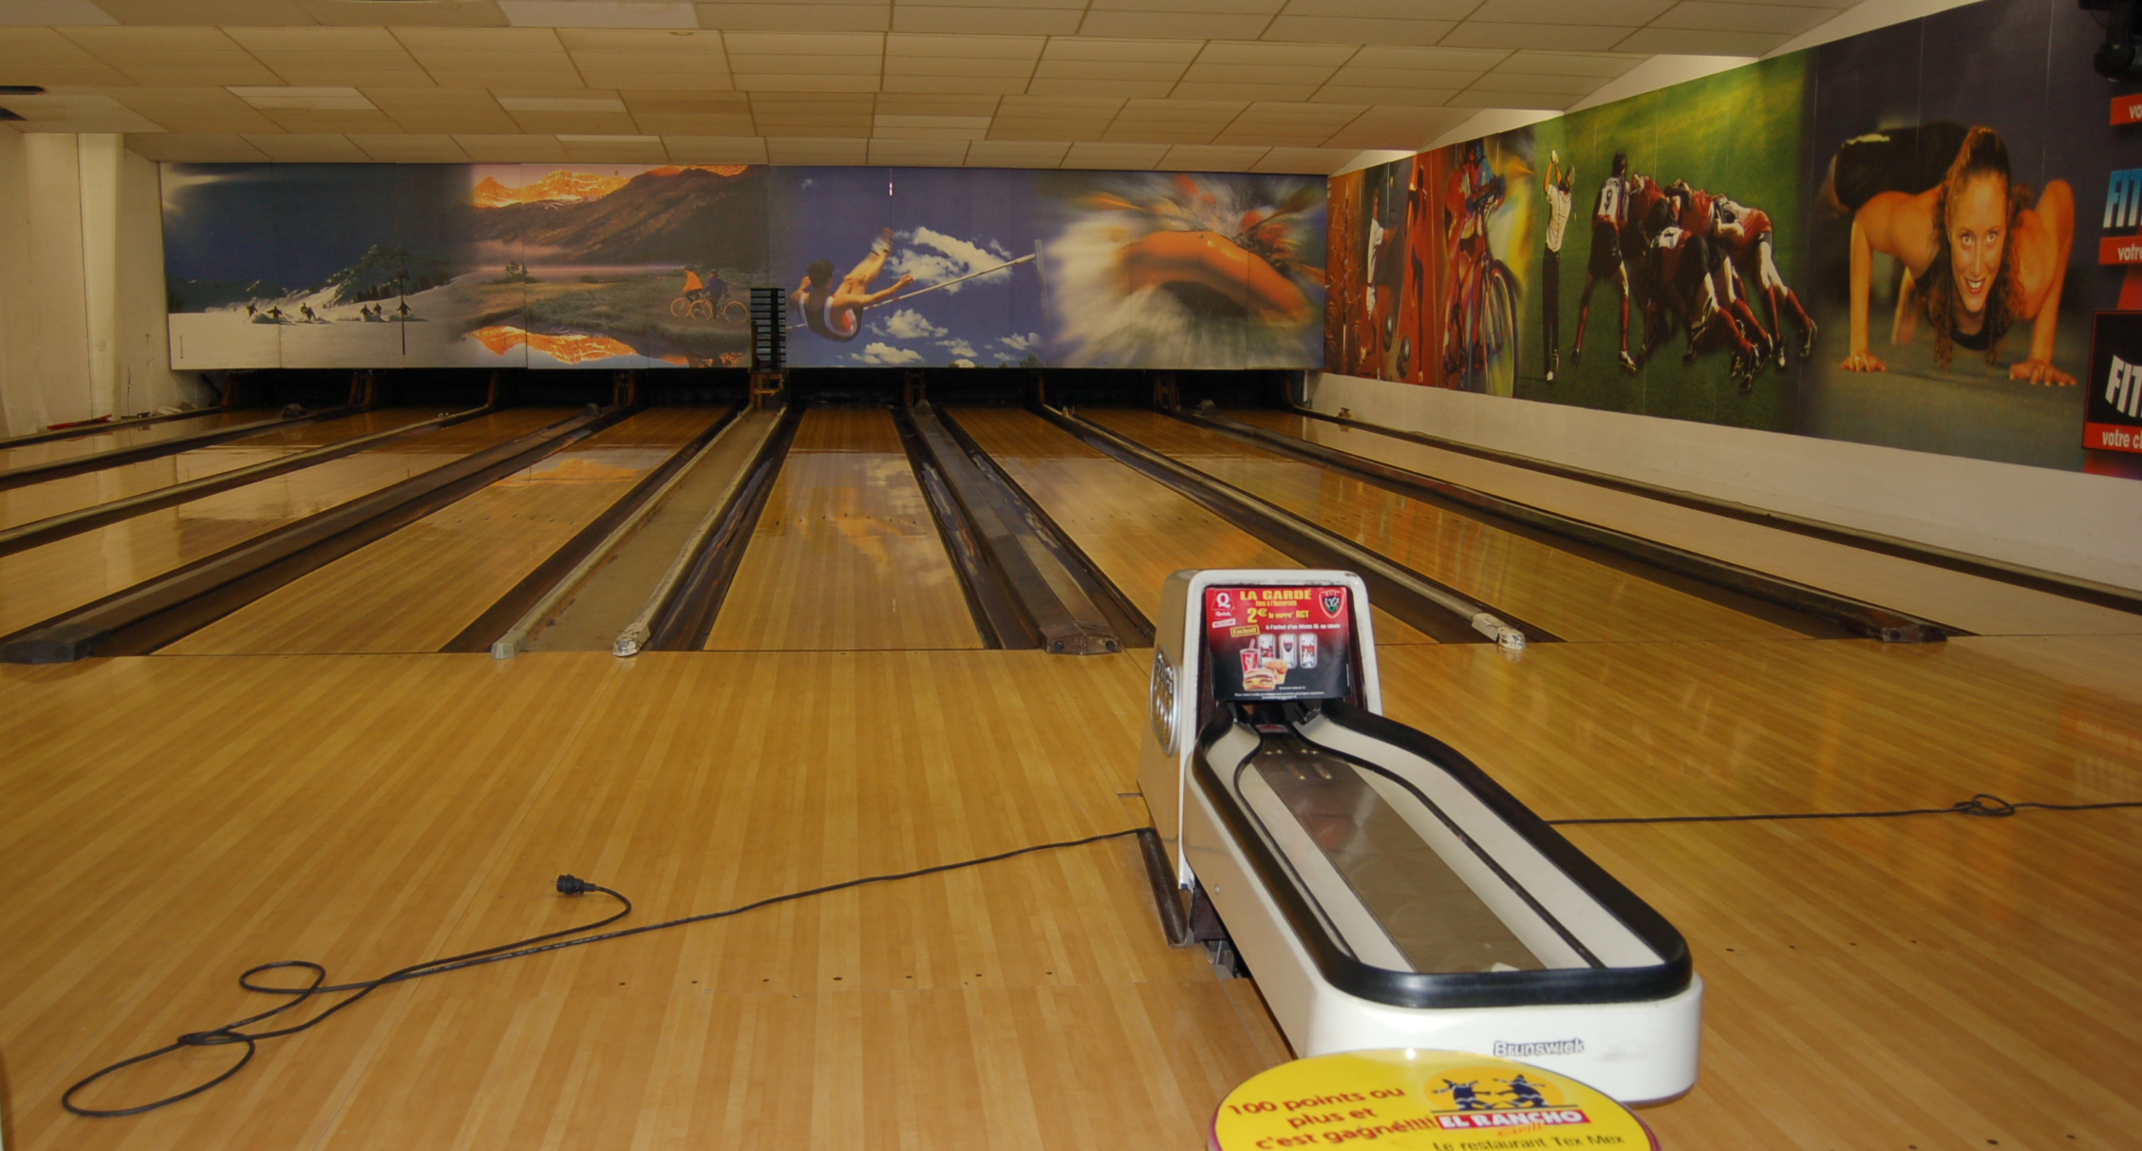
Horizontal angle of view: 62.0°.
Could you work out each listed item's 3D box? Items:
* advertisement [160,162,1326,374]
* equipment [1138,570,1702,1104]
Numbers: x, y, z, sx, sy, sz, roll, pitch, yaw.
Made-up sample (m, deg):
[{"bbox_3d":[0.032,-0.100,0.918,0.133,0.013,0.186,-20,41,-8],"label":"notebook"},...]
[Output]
[{"bbox_3d":[-3.923,-3.943,23.035,14.780,2.650,0.060,0,8,-7],"label":"advertisement"},{"bbox_3d":[0.483,0.445,3.287,0.510,0.790,2.030,0,8,-7],"label":"equipment"}]

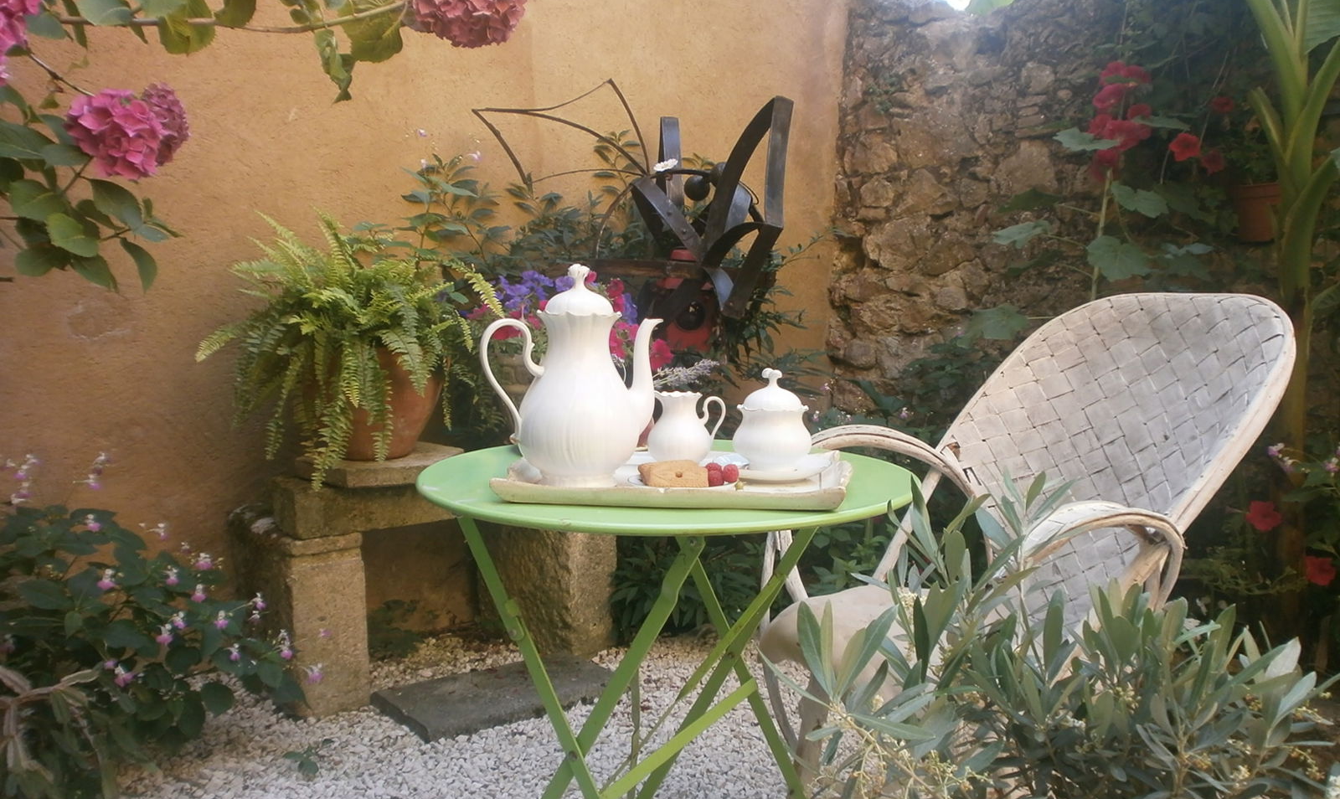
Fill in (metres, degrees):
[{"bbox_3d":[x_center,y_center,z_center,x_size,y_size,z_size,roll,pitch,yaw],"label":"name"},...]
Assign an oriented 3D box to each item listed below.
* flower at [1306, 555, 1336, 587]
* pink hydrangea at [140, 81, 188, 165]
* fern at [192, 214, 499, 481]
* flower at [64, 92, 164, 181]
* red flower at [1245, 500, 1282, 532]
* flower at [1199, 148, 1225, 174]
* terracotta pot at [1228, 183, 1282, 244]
[{"bbox_3d":[1.372,0.361,2.200,0.066,0.068,0.040,5,8,32],"label":"flower"},{"bbox_3d":[-0.860,-0.460,1.750,0.120,0.135,0.120,-3,8,-25],"label":"pink hydrangea"},{"bbox_3d":[-0.734,-0.119,2.400,0.680,0.600,0.600,-5,9,-37],"label":"fern"},{"bbox_3d":[-0.809,-0.386,1.520,0.142,0.130,0.130,-3,8,-27],"label":"flower"},{"bbox_3d":[1.248,0.246,2.200,0.075,0.066,0.042,4,8,30],"label":"red flower"},{"bbox_3d":[1.271,-0.558,2.450,0.061,0.059,0.040,4,8,27],"label":"flower"},{"bbox_3d":[1.391,-0.442,2.480,0.118,0.142,0.118,4,8,29],"label":"terracotta pot"}]

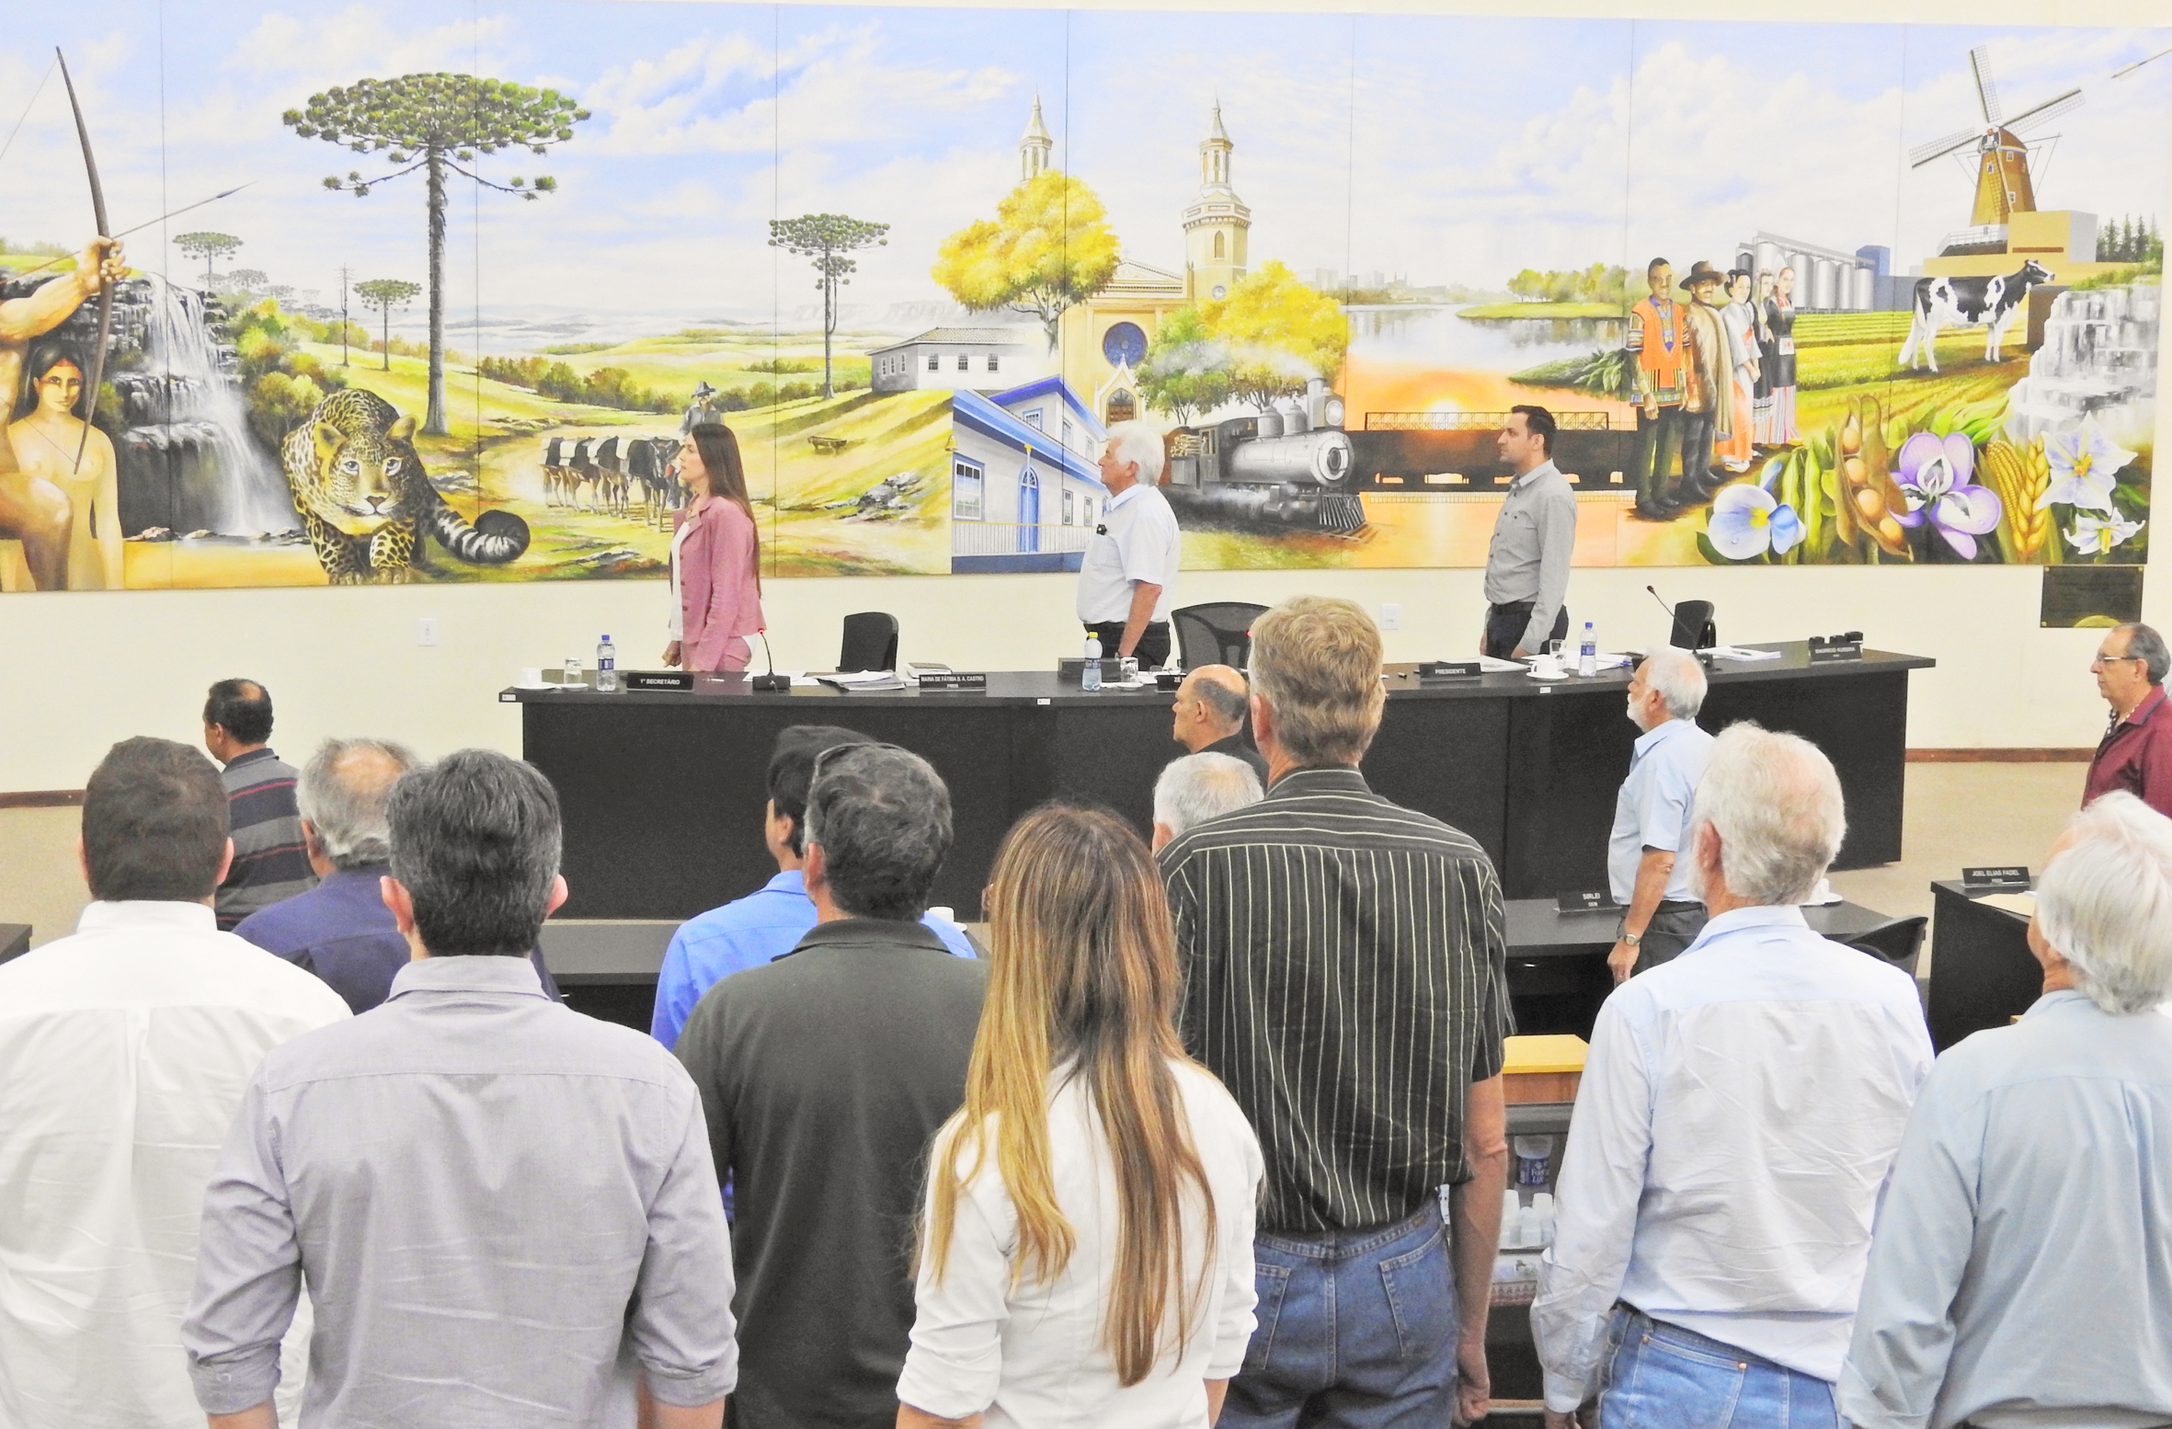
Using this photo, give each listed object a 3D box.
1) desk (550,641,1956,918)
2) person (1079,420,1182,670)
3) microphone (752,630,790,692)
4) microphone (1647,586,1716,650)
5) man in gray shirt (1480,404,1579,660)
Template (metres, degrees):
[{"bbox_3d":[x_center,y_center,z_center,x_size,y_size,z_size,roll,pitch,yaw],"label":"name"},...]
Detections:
[{"bbox_3d":[0.585,0.242,15.254,5.500,0.800,0.900,-1,10,-14],"label":"desk"},{"bbox_3d":[0.170,-0.277,15.623,0.360,1.686,0.500,-1,10,-10],"label":"person"},{"bbox_3d":[-1.142,-0.204,14.757,0.135,0.200,0.210,0,10,-6],"label":"microphone"},{"bbox_3d":[2.296,-0.346,15.656,0.150,0.280,0.260,-5,11,-33],"label":"microphone"},{"bbox_3d":[1.740,-0.353,16.083,0.350,1.733,0.500,-1,10,-13],"label":"man in gray shirt"}]

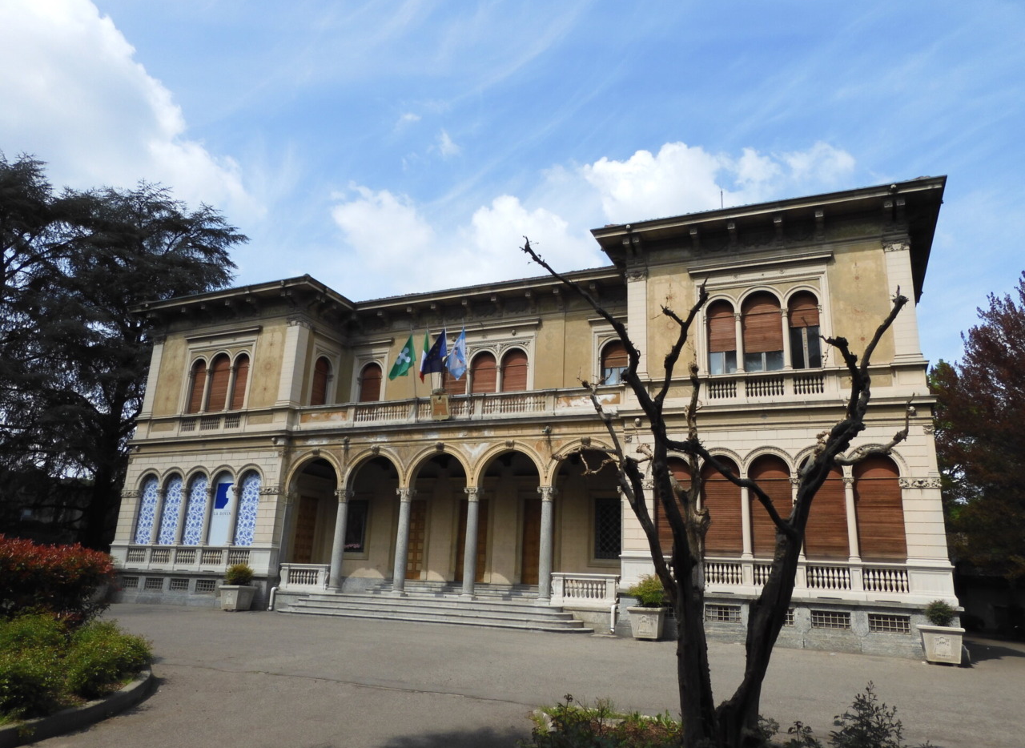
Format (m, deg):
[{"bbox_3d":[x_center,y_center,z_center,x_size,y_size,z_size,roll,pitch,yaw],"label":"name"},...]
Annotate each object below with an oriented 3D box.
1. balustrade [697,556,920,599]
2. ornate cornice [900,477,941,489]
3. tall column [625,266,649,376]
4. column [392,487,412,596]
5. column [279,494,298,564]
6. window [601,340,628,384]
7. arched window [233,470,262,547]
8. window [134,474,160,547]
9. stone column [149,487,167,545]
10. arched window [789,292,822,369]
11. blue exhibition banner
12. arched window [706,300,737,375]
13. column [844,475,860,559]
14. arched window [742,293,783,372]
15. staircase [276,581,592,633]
[{"bbox_3d":[7.151,4.981,17.332,4.957,0.824,0.320,-5,-17,23],"label":"balustrade"},{"bbox_3d":[9.896,2.662,17.277,0.897,0.271,0.200,-4,-17,23],"label":"ornate cornice"},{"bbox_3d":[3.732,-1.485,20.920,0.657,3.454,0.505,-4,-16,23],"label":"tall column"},{"bbox_3d":[-3.525,5.277,22.527,0.485,3.313,0.485,2,-15,1],"label":"column"},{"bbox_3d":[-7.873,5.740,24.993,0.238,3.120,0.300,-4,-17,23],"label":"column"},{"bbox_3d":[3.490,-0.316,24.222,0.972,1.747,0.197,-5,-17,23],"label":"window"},{"bbox_3d":[-9.312,4.724,25.113,0.861,2.632,0.172,-5,-17,23],"label":"arched window"},{"bbox_3d":[-13.647,5.053,26.651,0.929,2.575,0.253,-4,-16,23],"label":"window"},{"bbox_3d":[-13.325,5.341,26.722,0.225,2.062,0.225,-5,-17,23],"label":"stone column"},{"bbox_3d":[7.921,-1.237,19.367,0.735,2.200,0.250,-5,-17,23],"label":"arched window"},{"bbox_3d":[-10.560,5.004,25.912,0.970,2.465,0.060,-4,-17,23],"label":"blue exhibition banner"},{"bbox_3d":[5.828,-1.012,19.783,0.828,2.171,0.222,-4,-16,23],"label":"arched window"},{"bbox_3d":[8.290,3.527,17.372,0.283,2.081,0.283,-4,-16,23],"label":"column"},{"bbox_3d":[6.929,-1.212,19.806,0.975,2.300,0.250,-5,-17,23],"label":"arched window"},{"bbox_3d":[-2.585,6.836,21.405,10.300,1.050,2.400,-5,-17,23],"label":"staircase"}]

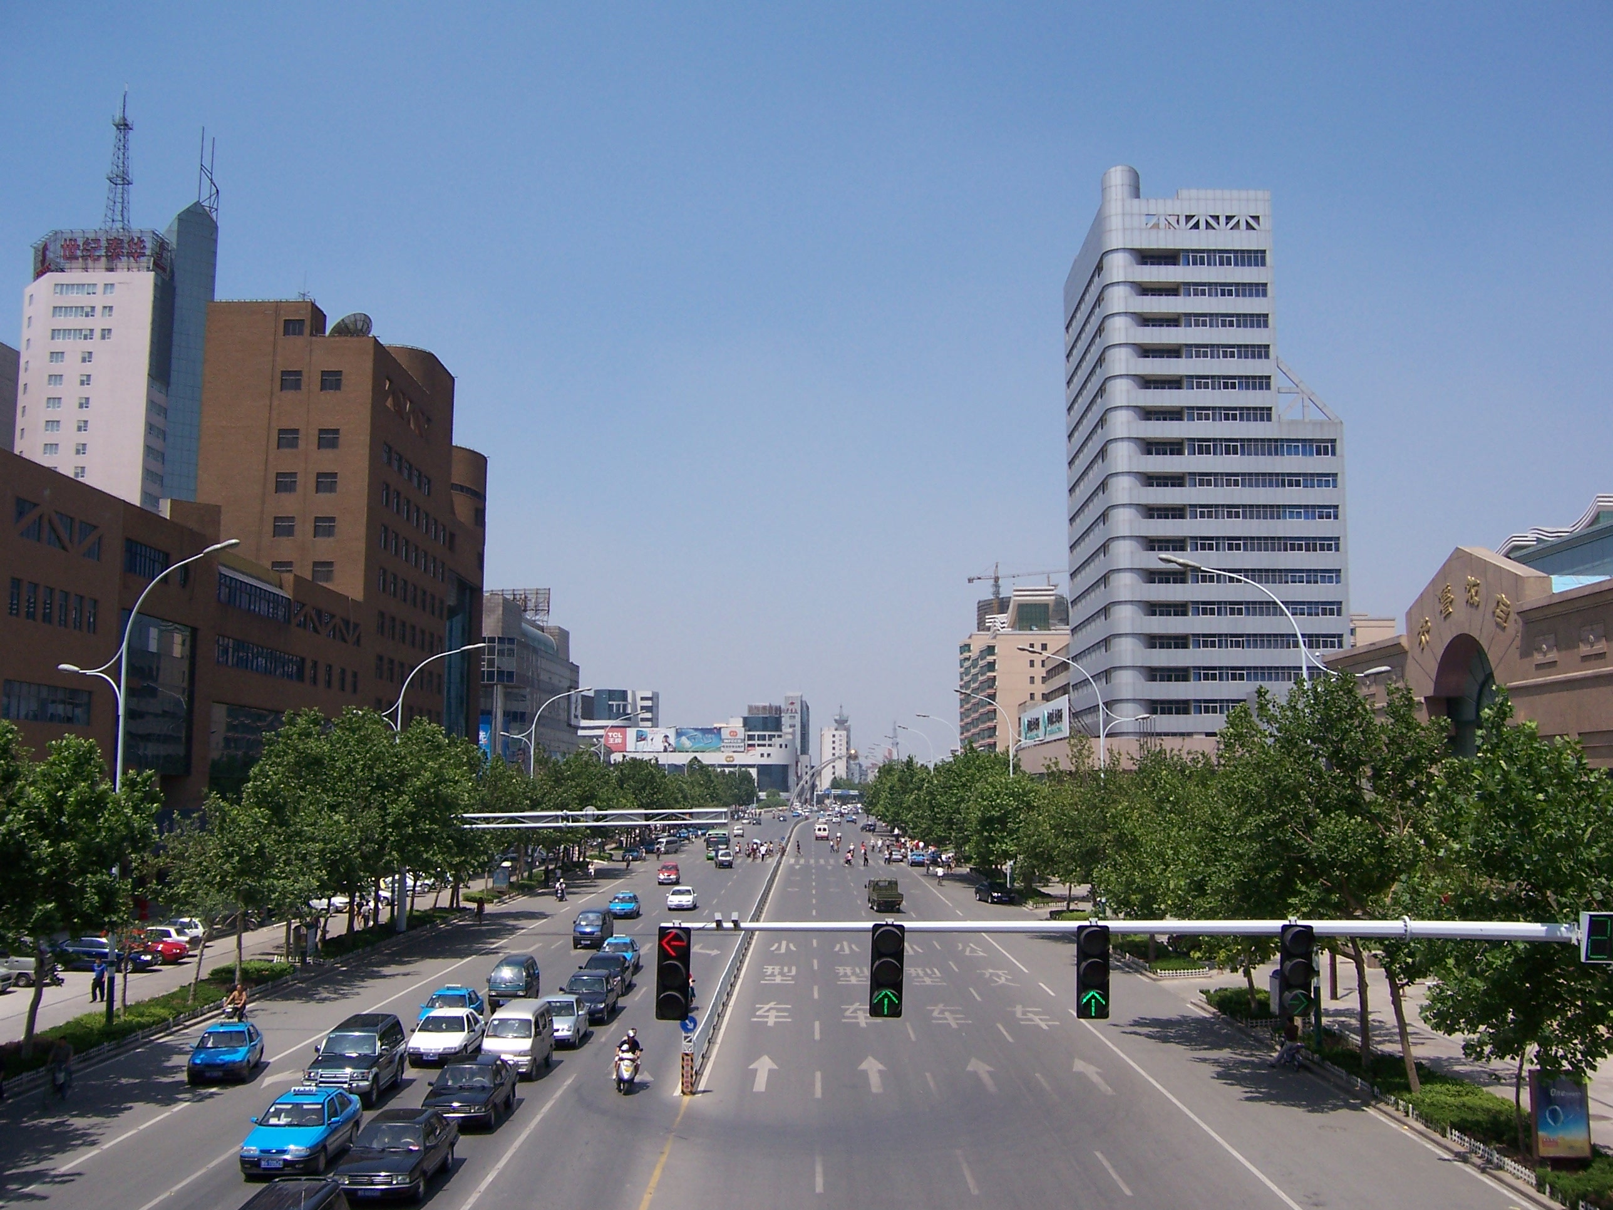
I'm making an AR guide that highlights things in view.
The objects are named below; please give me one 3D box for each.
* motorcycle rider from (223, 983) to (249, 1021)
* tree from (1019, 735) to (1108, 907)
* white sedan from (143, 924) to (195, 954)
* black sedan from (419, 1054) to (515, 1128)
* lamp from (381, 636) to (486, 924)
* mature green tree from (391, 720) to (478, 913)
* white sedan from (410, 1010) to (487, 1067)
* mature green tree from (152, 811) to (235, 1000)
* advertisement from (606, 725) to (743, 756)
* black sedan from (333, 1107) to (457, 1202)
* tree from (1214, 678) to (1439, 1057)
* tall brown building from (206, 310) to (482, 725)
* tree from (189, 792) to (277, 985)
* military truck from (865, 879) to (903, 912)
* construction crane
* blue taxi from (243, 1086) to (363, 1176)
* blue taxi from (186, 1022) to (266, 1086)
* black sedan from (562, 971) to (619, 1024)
[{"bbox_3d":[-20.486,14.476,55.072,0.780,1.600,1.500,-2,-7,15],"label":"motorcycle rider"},{"bbox_3d":[18.225,15.326,109.015,6.340,12.120,6.340,0,-7,0],"label":"tree"},{"bbox_3d":[-33.879,17.332,79.063,4.300,1.430,1.700,0,-7,0],"label":"white sedan"},{"bbox_3d":[-8.778,12.748,40.430,1.720,1.430,4.600,0,-7,0],"label":"black sedan"},{"bbox_3d":[-23.020,10.672,91.882,7.200,17.100,0.500,0,-7,0],"label":"lamp"},{"bbox_3d":[-24.842,14.039,102.763,5.820,12.810,5.820,0,-7,0],"label":"mature green tree"},{"bbox_3d":[-11.640,13.992,49.853,1.700,1.420,4.200,0,-7,2],"label":"white sedan"},{"bbox_3d":[-24.643,12.121,61.714,3.600,7.600,3.600,0,-7,0],"label":"mature green tree"},{"bbox_3d":[-51.209,53.197,602.158,53.000,10.500,1.200,0,-7,0],"label":"advertisement"},{"bbox_3d":[-9.100,12.169,34.348,1.700,1.430,4.600,0,-7,1],"label":"black sedan"},{"bbox_3d":[16.331,8.235,48.148,7.370,12.030,7.370,0,-7,0],"label":"tree"},{"bbox_3d":[-44.937,1.451,153.598,15.200,50.500,46.000,0,-7,0],"label":"tall brown building"},{"bbox_3d":[-24.342,12.047,65.351,3.870,8.130,4.200,0,-7,0],"label":"tree"},{"bbox_3d":[5.684,20.903,110.484,2.000,2.120,5.100,1,-7,-4],"label":"military truck"},{"bbox_3d":[89.796,32.123,600.988,58.000,97.000,3.000,-4,-8,32],"label":"construction crane"},{"bbox_3d":[-11.723,12.173,35.917,1.700,1.500,4.380,0,-7,-1],"label":"blue taxi"},{"bbox_3d":[-17.278,13.311,45.943,1.700,1.500,4.300,2,-7,-11],"label":"blue taxi"},{"bbox_3d":[-8.311,14.855,58.657,1.720,1.460,4.500,0,-7,-1],"label":"black sedan"}]

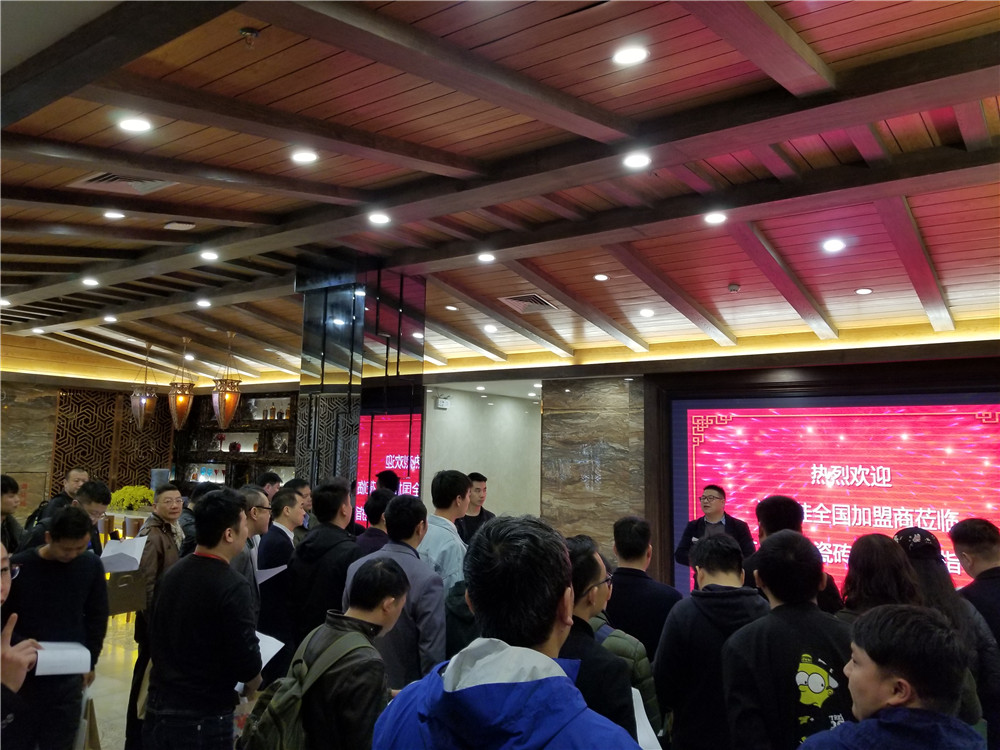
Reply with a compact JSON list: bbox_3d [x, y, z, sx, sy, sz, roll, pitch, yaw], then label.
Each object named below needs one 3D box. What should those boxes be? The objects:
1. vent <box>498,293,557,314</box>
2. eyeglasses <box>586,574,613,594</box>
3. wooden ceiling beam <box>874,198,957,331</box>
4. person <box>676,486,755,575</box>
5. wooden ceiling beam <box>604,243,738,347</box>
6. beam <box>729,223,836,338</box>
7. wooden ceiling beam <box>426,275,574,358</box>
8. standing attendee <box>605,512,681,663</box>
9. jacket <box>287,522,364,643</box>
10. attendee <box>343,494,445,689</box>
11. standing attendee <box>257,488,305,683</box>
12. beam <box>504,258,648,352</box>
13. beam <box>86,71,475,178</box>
[{"bbox_3d":[0.269,-0.661,6.957,0.420,0.035,0.420,-3,-17,36],"label":"vent"},{"bbox_3d":[0.253,0.645,2.300,0.140,0.047,0.145,-4,-7,42],"label":"eyeglasses"},{"bbox_3d":[2.894,-0.723,5.146,0.148,0.081,2.428,-3,-17,36],"label":"wooden ceiling beam"},{"bbox_3d":[1.555,1.665,5.419,0.550,1.710,0.360,-1,-6,24],"label":"person"},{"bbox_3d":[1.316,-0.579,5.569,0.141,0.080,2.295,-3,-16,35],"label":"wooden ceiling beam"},{"bbox_3d":[2.178,-0.686,5.669,0.147,0.081,2.428,-3,-17,36],"label":"beam"},{"bbox_3d":[0.038,-0.576,7.232,0.151,0.081,2.428,-3,-17,36],"label":"wooden ceiling beam"},{"bbox_3d":[0.621,1.477,3.468,0.500,1.635,0.300,-1,-6,23],"label":"standing attendee"},{"bbox_3d":[-0.780,1.037,3.500,0.290,0.690,0.470,6,-7,-42],"label":"jacket"},{"bbox_3d":[-0.477,1.394,3.264,0.530,1.722,0.330,-3,-7,38],"label":"attendee"},{"bbox_3d":[-1.344,1.542,4.617,0.320,1.666,0.500,4,-6,-28],"label":"standing attendee"},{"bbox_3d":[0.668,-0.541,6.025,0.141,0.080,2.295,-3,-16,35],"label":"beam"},{"bbox_3d":[-0.725,-1.036,3.243,0.143,0.077,2.112,-3,3,36],"label":"beam"}]

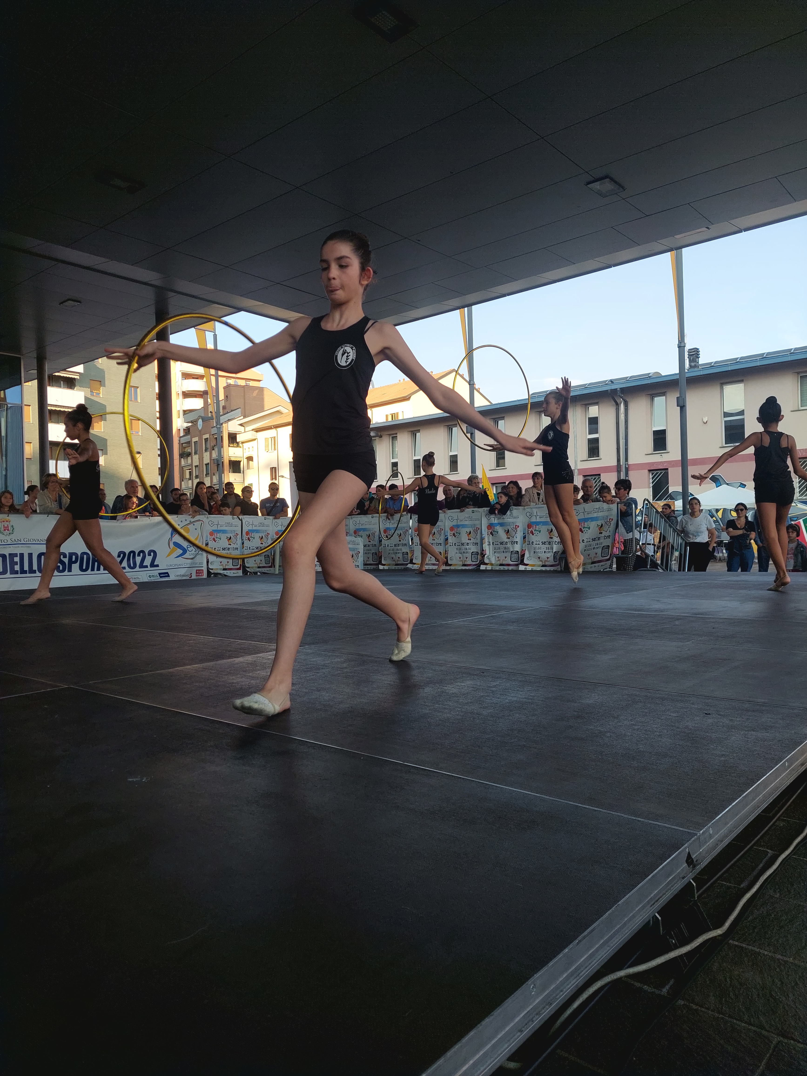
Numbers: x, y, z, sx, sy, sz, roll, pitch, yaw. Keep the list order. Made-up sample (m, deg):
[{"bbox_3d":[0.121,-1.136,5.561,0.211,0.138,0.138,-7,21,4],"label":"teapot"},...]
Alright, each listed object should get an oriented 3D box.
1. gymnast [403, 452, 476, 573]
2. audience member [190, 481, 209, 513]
[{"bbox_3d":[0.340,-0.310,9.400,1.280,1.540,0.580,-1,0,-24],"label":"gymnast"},{"bbox_3d":[-2.885,0.000,10.600,0.480,1.610,0.360,-1,0,-30],"label":"audience member"}]

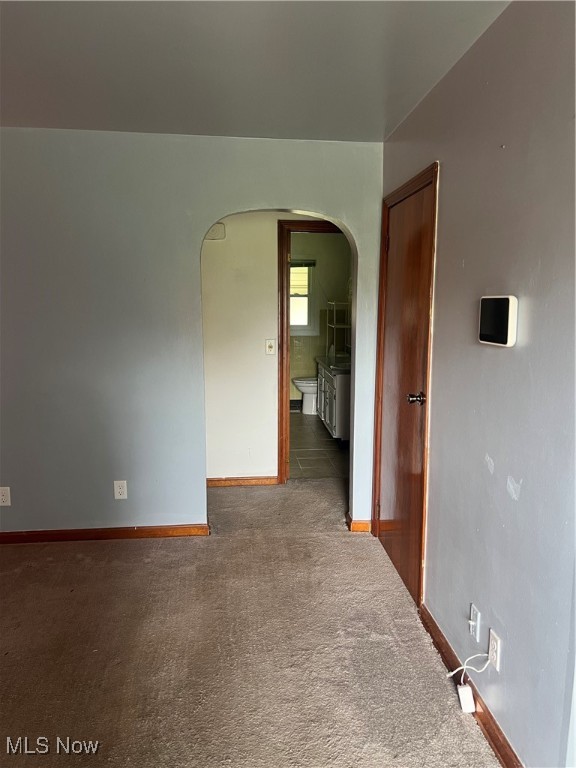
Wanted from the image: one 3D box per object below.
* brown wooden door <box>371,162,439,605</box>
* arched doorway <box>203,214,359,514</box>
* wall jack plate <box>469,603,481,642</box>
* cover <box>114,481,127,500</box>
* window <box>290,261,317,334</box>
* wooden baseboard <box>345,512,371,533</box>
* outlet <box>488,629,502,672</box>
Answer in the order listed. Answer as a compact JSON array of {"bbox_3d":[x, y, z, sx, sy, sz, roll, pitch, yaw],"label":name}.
[{"bbox_3d":[0.617,-0.003,3.105,0.050,2.083,0.965,-1,8,-5],"label":"brown wooden door"},{"bbox_3d":[-0.053,-0.049,3.645,0.946,2.017,0.185,-1,8,-5],"label":"arched doorway"},{"bbox_3d":[0.695,0.885,2.135,0.010,0.115,0.073,0,8,-5],"label":"wall jack plate"},{"bbox_3d":[-1.032,0.659,3.563,0.074,0.117,0.012,-1,8,-5],"label":"cover"},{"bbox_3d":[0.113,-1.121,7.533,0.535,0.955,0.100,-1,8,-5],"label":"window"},{"bbox_3d":[0.459,0.913,3.815,0.135,0.068,0.205,-1,8,-5],"label":"wooden baseboard"},{"bbox_3d":[0.707,0.911,1.978,0.012,0.117,0.075,-1,8,-5],"label":"outlet"}]

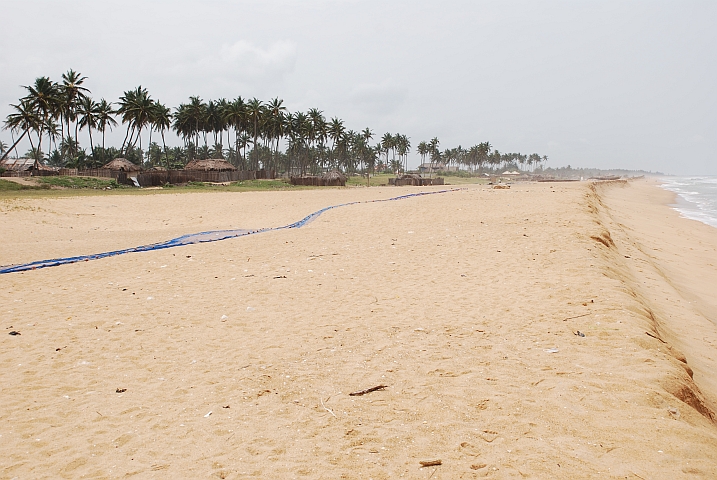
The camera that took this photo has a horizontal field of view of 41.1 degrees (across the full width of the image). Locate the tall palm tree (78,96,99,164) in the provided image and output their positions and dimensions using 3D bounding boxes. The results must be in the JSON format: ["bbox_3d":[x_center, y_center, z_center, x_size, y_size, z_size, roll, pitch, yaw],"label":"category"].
[{"bbox_3d":[-42.590,-16.021,151.268,3.335,13.211,3.335,0,4,0],"label":"tall palm tree"}]

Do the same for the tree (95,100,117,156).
[{"bbox_3d":[-40.692,-16.258,154.259,3.724,13.312,3.724,0,4,0],"label":"tree"}]

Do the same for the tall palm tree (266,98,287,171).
[{"bbox_3d":[-13.386,-16.386,156.255,3.608,13.647,3.608,0,4,0],"label":"tall palm tree"}]

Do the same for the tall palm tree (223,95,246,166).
[{"bbox_3d":[-19.903,-16.257,154.259,4.048,13.633,4.048,0,4,0],"label":"tall palm tree"}]

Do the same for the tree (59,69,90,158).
[{"bbox_3d":[-43.581,-17.722,147.146,5.102,17.118,5.102,0,4,0],"label":"tree"}]

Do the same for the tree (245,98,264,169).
[{"bbox_3d":[-16.761,-16.177,154.264,3.562,13.473,3.562,0,4,0],"label":"tree"}]

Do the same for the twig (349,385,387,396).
[{"bbox_3d":[0.076,1.114,7.060,0.386,0.035,0.056,-4,5,-43],"label":"twig"}]

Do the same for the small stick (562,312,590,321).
[{"bbox_3d":[2.475,0.871,10.813,0.032,0.020,0.669,3,5,40],"label":"small stick"}]

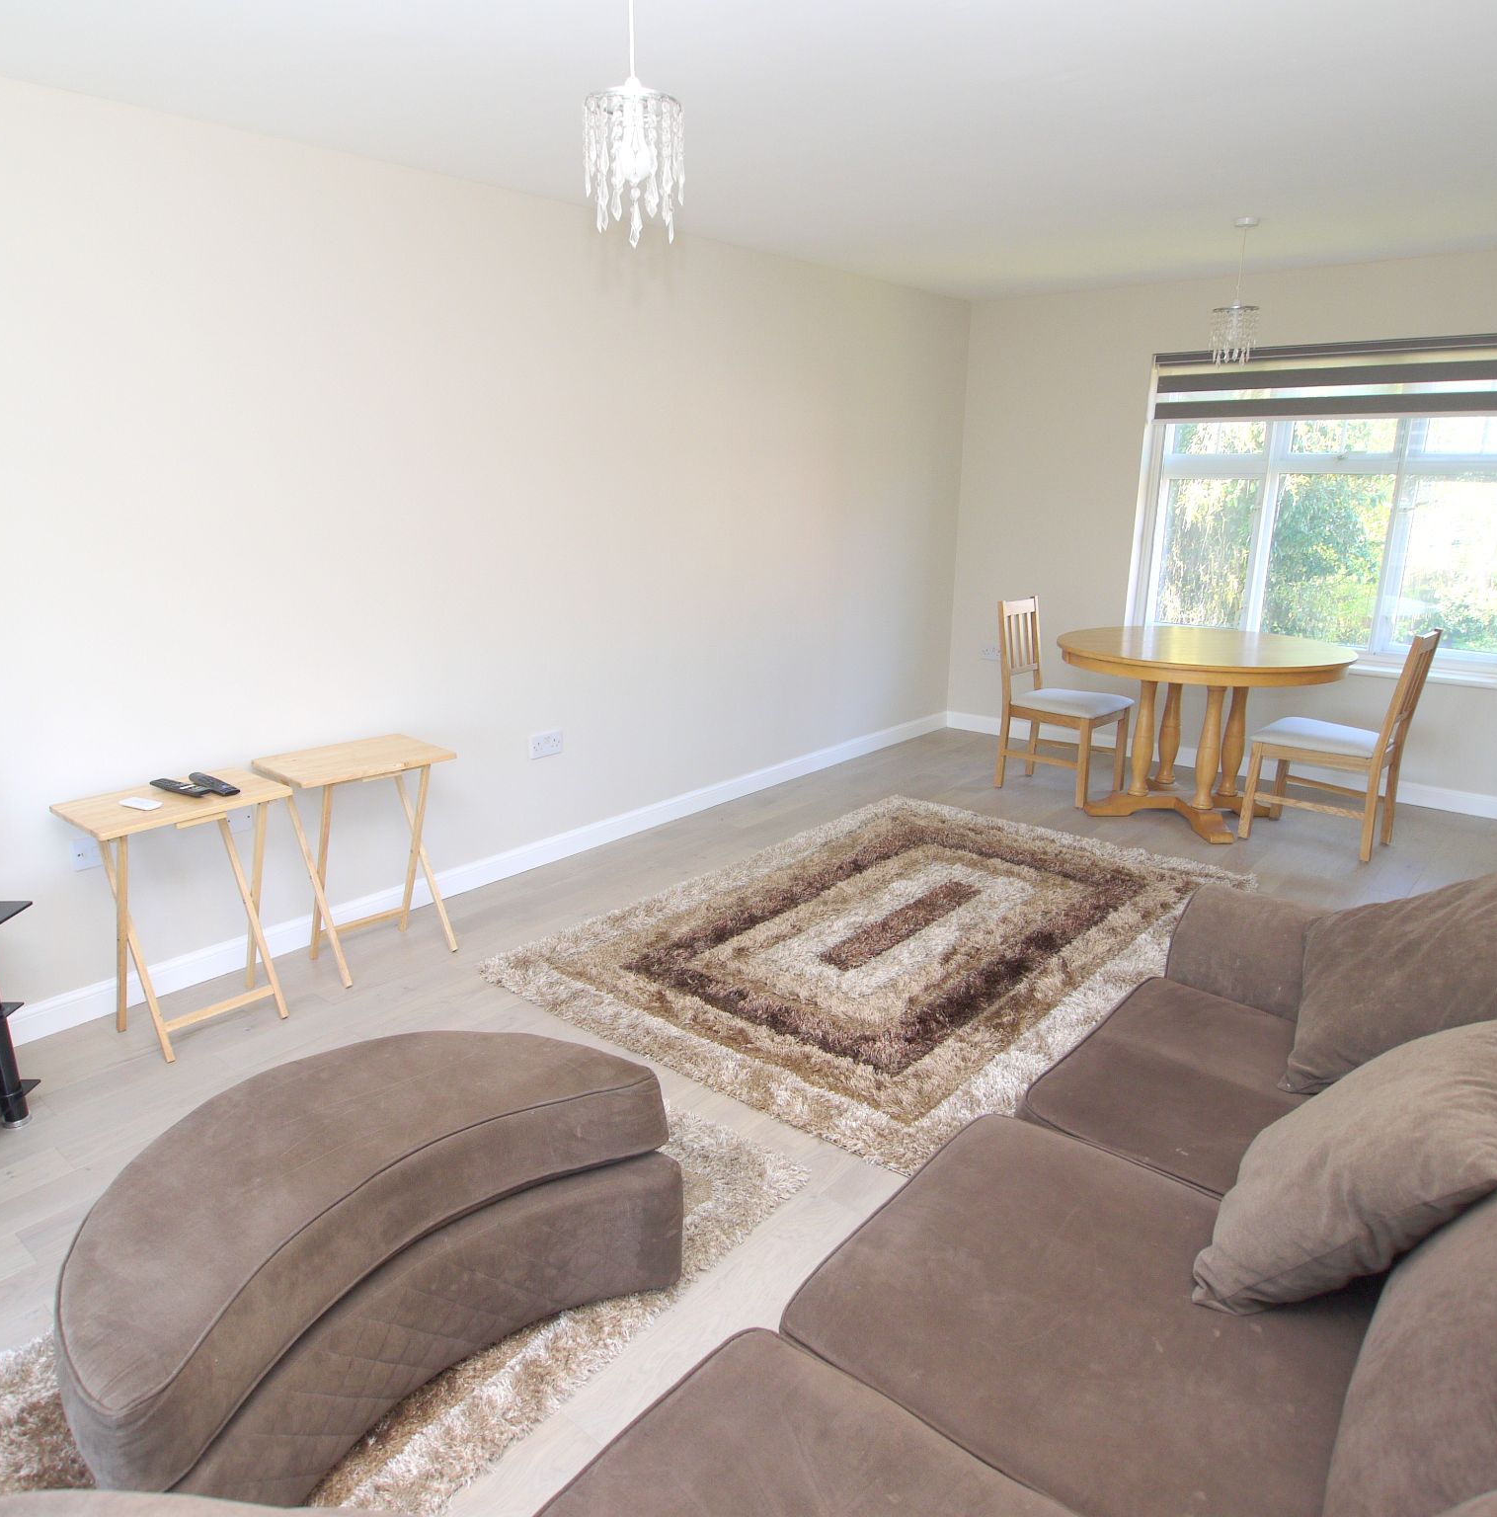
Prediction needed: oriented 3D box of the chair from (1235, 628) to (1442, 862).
[{"bbox_3d":[2.413,-0.089,4.303,0.555,0.910,0.425,13,20,39],"label":"chair"}]

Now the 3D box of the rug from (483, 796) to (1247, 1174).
[{"bbox_3d":[0.539,0.547,3.633,1.565,0.040,2.310,13,20,39],"label":"rug"}]

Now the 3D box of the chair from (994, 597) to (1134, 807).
[{"bbox_3d":[1.497,-0.287,5.016,0.545,0.910,0.425,13,20,39],"label":"chair"}]

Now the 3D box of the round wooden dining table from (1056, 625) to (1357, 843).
[{"bbox_3d":[1.964,-0.115,4.651,1.190,0.774,1.190,0,15,0],"label":"round wooden dining table"}]

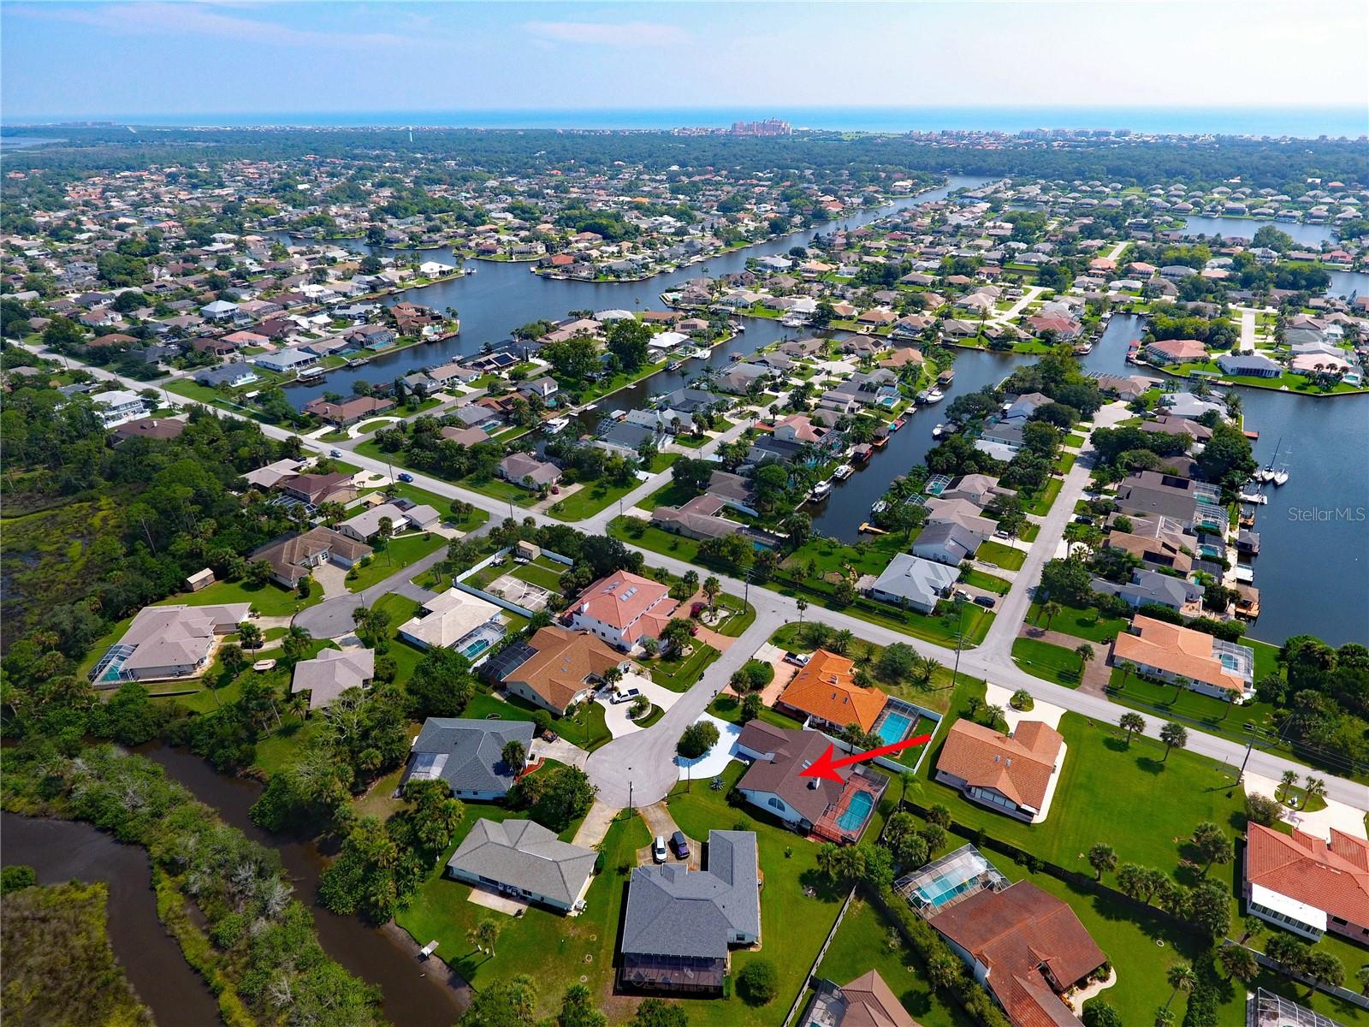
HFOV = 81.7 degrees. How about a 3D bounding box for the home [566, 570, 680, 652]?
[{"bbox_3d":[-14.095,22.955,196.751,21.200,8.600,22.000,16,32,29],"label":"home"}]

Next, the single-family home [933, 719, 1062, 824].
[{"bbox_3d":[58.448,44.132,146.186,17.800,5.700,22.500,16,31,29],"label":"single-family home"}]

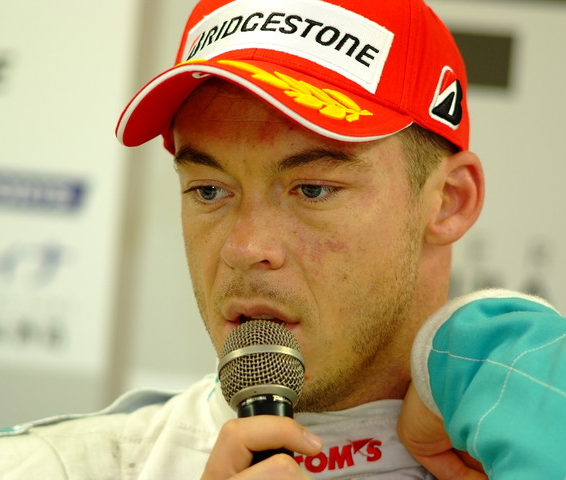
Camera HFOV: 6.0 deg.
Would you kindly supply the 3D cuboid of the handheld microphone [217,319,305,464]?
[{"bbox_3d":[-0.009,0.131,3.070,0.050,0.185,0.050,-3,-26,-1],"label":"handheld microphone"}]

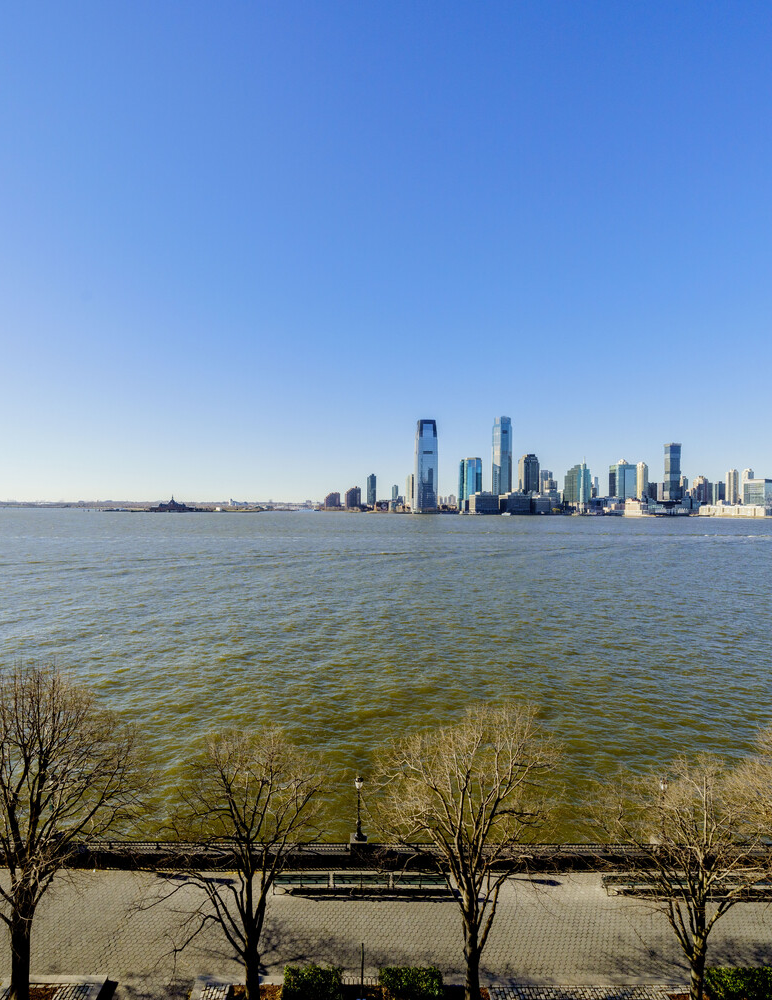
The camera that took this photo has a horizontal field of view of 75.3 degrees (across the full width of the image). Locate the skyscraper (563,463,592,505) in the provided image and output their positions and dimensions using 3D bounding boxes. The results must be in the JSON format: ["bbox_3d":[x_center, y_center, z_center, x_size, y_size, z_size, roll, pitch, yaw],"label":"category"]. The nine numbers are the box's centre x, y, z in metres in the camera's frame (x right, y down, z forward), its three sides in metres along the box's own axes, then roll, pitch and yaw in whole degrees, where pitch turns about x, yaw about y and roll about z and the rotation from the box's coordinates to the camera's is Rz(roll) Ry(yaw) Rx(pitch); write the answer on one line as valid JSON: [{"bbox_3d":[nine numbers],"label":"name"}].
[{"bbox_3d":[516.772,-31.178,1350.000,38.000,140.200,72.000,1,-1,-5],"label":"skyscraper"}]

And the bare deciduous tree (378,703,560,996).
[{"bbox_3d":[2.671,11.402,16.050,5.600,9.600,5.400,1,-1,0],"label":"bare deciduous tree"}]

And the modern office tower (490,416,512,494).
[{"bbox_3d":[330.000,-98.220,1419.500,36.000,274.000,52.000,1,-1,-8],"label":"modern office tower"}]

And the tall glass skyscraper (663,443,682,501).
[{"bbox_3d":[850.411,-62.847,1485.000,32.000,213.400,30.000,1,-1,-5],"label":"tall glass skyscraper"}]

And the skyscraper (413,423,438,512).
[{"bbox_3d":[105.700,-83.780,1313.260,50.000,238.000,52.000,1,-1,-6],"label":"skyscraper"}]

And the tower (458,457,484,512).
[{"bbox_3d":[237.078,-41.212,1395.000,56.000,157.700,48.000,1,-1,-5],"label":"tower"}]

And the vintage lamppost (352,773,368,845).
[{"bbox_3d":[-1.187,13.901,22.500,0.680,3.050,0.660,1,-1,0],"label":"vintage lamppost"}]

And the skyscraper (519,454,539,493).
[{"bbox_3d":[409.863,-45.774,1425.000,41.000,169.100,44.000,1,-1,-5],"label":"skyscraper"}]

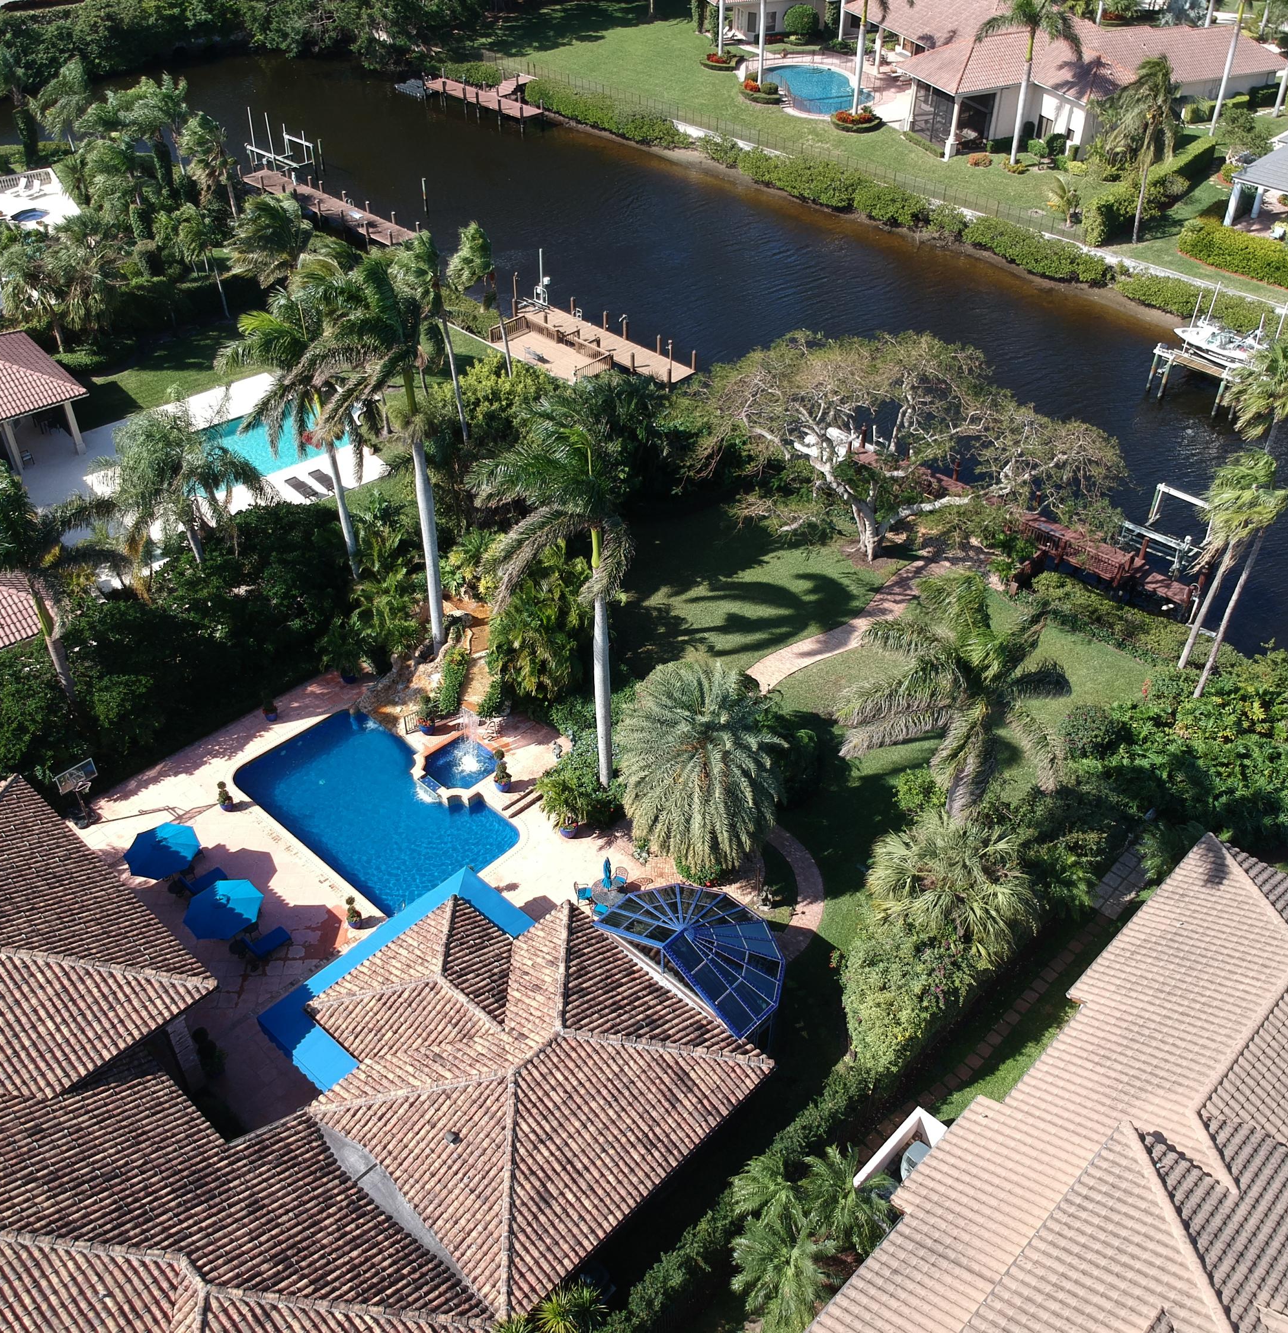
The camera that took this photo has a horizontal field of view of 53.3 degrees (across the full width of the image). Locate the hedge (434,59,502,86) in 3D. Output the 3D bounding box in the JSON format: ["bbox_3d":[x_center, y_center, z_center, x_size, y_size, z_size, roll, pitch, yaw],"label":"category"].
[{"bbox_3d":[-17.406,-59.054,127.542,7.000,2.400,2.400,30,48,32],"label":"hedge"}]

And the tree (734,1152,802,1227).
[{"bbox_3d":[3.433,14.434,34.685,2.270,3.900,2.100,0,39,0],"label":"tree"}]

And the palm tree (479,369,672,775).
[{"bbox_3d":[-2.186,-1.507,44.353,6.200,15.600,6.000,1,40,0],"label":"palm tree"}]

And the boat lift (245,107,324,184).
[{"bbox_3d":[-27.784,-40.848,100.317,6.000,4.800,4.200,32,49,31],"label":"boat lift"}]

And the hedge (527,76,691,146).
[{"bbox_3d":[-3.771,-52.005,120.798,2.800,2.000,21.600,-30,48,-32],"label":"hedge"}]

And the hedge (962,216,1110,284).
[{"bbox_3d":[28.694,-30.308,93.049,10.800,2.200,2.500,30,48,32],"label":"hedge"}]

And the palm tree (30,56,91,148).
[{"bbox_3d":[-48.053,-46.527,107.018,5.270,7.750,4.600,0,39,0],"label":"palm tree"}]

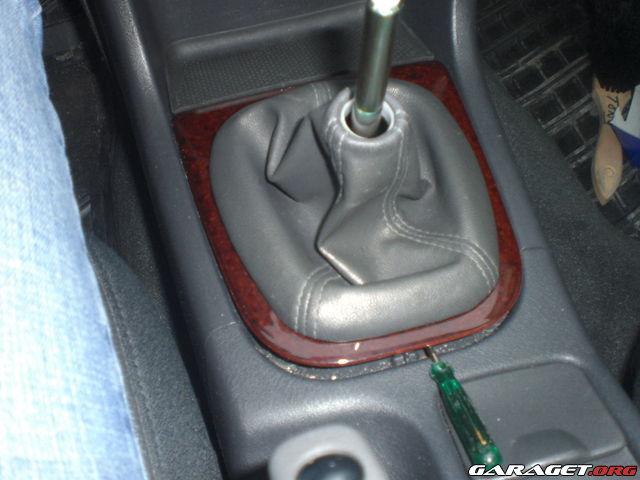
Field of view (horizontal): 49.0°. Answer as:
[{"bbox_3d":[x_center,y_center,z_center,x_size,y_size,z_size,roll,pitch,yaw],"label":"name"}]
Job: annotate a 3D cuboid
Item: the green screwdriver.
[{"bbox_3d":[0.067,0.074,0.370,0.016,0.016,0.093,-17,54,-13],"label":"green screwdriver"}]

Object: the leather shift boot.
[{"bbox_3d":[0.027,-0.038,0.384,0.161,0.072,0.168,-14,68,-11],"label":"leather shift boot"}]

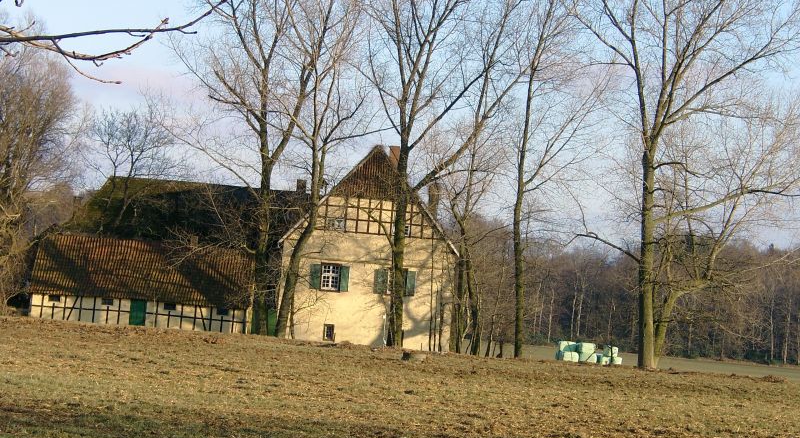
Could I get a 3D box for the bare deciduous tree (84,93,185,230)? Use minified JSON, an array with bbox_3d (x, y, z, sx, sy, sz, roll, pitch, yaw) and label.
[{"bbox_3d":[-19.402,-0.976,167.000,6.400,15.800,6.200,4,-3,0],"label":"bare deciduous tree"}]

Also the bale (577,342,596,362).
[{"bbox_3d":[12.589,8.957,156.000,1.280,1.270,1.300,4,-3,0],"label":"bale"}]

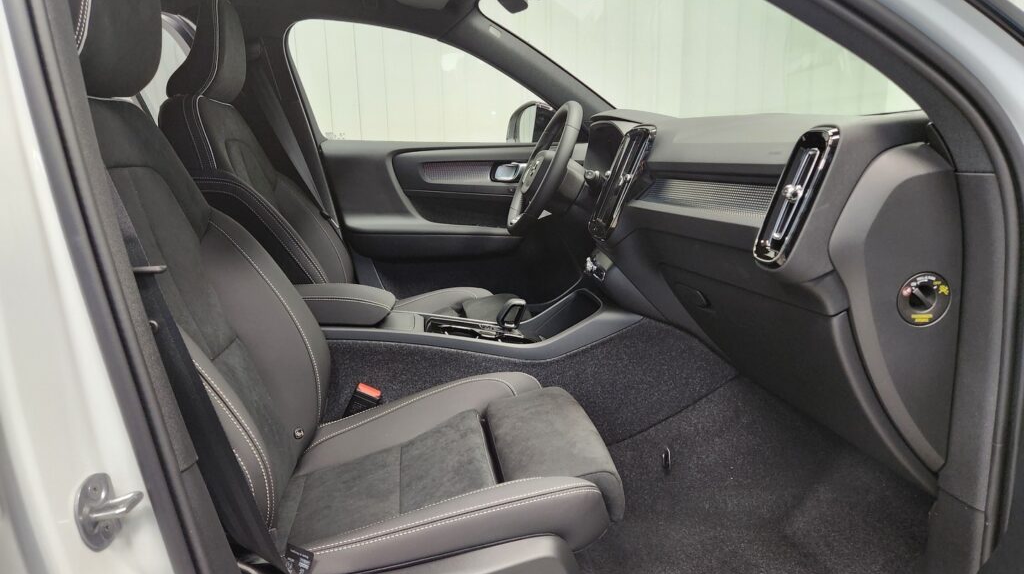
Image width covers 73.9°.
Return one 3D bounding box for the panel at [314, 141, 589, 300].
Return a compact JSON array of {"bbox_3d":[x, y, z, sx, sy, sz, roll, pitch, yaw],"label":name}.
[{"bbox_3d":[-0.107,-0.162,2.189,0.920,0.640,0.130,-4,15,-10],"label":"panel"}]

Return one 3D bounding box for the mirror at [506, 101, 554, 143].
[{"bbox_3d":[0.083,-0.555,2.356,0.130,0.170,0.230,-7,15,-21],"label":"mirror"}]

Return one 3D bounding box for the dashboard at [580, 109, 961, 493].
[{"bbox_3d":[0.406,-0.135,1.559,0.510,0.550,1.430,-4,15,-10],"label":"dashboard"}]

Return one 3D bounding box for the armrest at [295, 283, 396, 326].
[{"bbox_3d":[-0.399,0.040,1.460,0.290,0.068,0.190,-4,15,-10],"label":"armrest"}]

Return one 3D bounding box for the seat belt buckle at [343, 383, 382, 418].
[{"bbox_3d":[-0.315,0.255,1.415,0.058,0.090,0.030,23,9,-15],"label":"seat belt buckle"}]

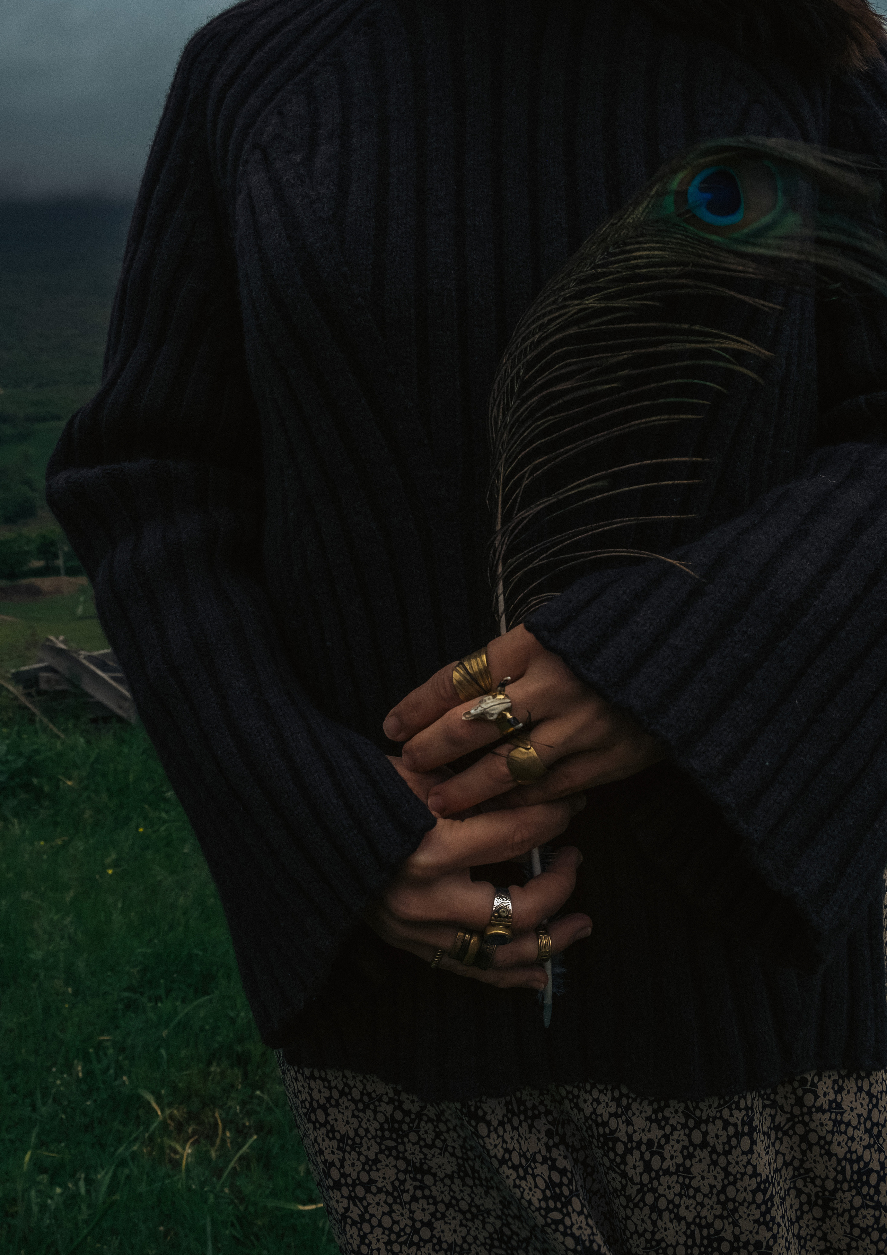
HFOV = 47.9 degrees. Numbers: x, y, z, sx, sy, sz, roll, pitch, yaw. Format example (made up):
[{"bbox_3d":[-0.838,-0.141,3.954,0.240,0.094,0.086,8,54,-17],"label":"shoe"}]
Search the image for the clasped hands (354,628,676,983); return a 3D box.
[{"bbox_3d":[0.039,0.097,0.545,0.165,0.195,0.105,0,6,2],"label":"clasped hands"}]

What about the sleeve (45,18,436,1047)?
[{"bbox_3d":[-0.140,-0.085,0.625,0.275,0.630,0.260,0,6,2],"label":"sleeve"}]

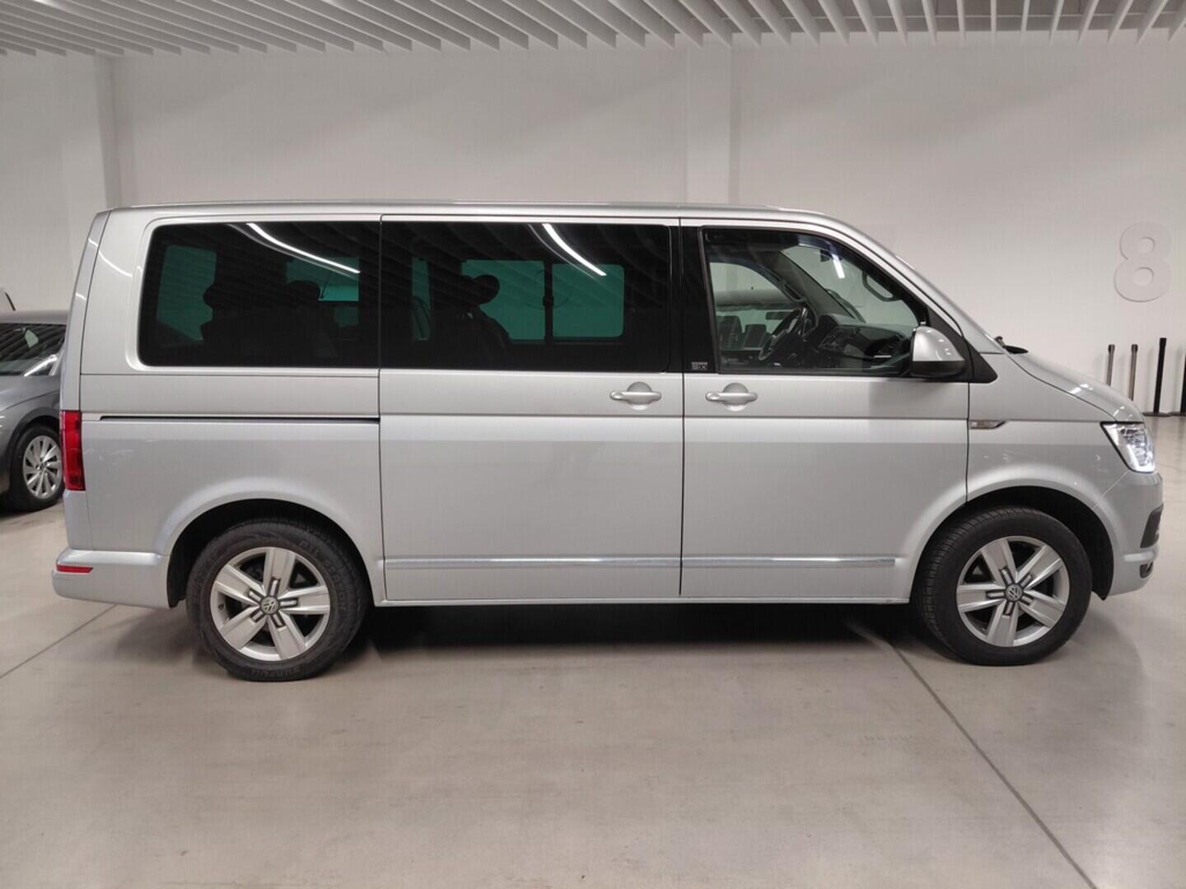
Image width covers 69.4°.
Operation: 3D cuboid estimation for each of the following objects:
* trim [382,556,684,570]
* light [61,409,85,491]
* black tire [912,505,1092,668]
[{"bbox_3d":[-0.235,0.470,3.384,1.165,0.042,0.022,0,9,-1],"label":"trim"},{"bbox_3d":[-2.029,0.014,3.357,0.145,0.315,0.160,0,9,-1],"label":"light"},{"bbox_3d":[1.710,0.579,3.586,0.680,0.675,0.235,-1,10,-1],"label":"black tire"}]

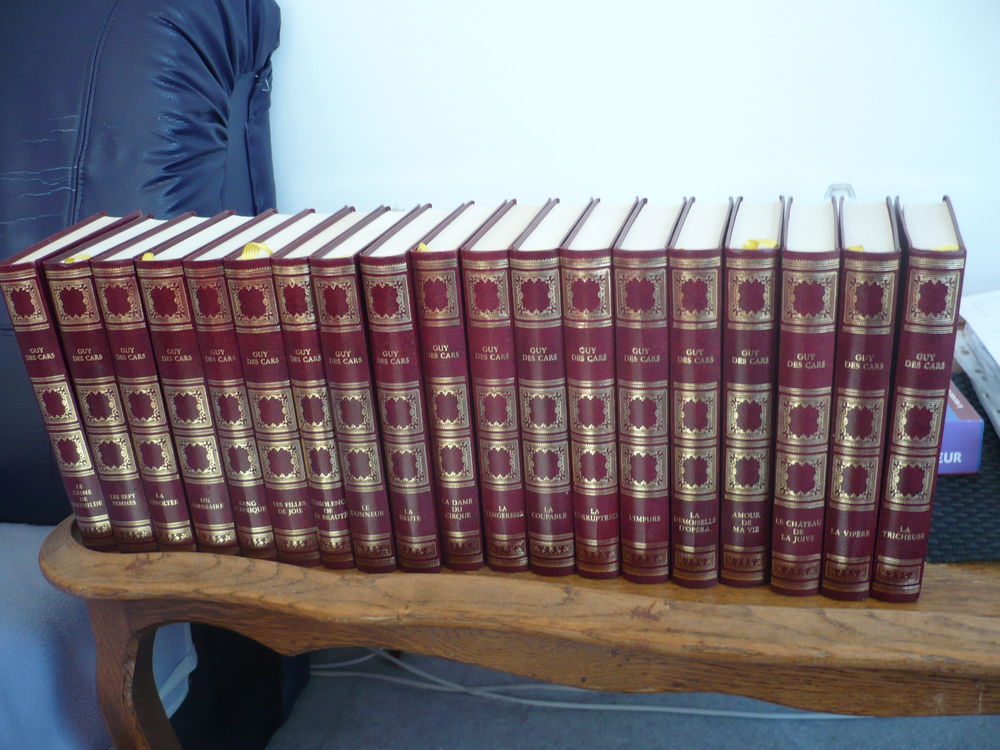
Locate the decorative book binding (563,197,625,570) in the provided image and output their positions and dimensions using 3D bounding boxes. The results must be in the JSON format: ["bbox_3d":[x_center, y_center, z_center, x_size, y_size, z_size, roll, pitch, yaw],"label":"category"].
[{"bbox_3d":[0.069,0.004,0.645,0.028,0.206,0.139,1,21,14],"label":"decorative book binding"}]

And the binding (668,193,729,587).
[{"bbox_3d":[0.127,0.006,0.630,0.027,0.206,0.139,2,21,15],"label":"binding"}]

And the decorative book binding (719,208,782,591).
[{"bbox_3d":[0.158,0.006,0.630,0.028,0.206,0.139,2,22,16],"label":"decorative book binding"}]

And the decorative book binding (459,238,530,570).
[{"bbox_3d":[0.013,0.003,0.647,0.026,0.202,0.136,2,22,14],"label":"decorative book binding"}]

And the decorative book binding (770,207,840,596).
[{"bbox_3d":[0.185,0.009,0.616,0.029,0.206,0.139,3,22,17],"label":"decorative book binding"}]

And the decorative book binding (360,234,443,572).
[{"bbox_3d":[-0.043,0.004,0.652,0.027,0.202,0.136,1,22,14],"label":"decorative book binding"}]

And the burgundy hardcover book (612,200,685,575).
[{"bbox_3d":[0.096,0.005,0.626,0.028,0.202,0.136,2,22,15],"label":"burgundy hardcover book"}]

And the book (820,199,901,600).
[{"bbox_3d":[0.210,0.009,0.595,0.026,0.202,0.136,3,22,17],"label":"book"}]

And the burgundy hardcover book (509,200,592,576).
[{"bbox_3d":[0.040,0.004,0.640,0.027,0.202,0.136,1,22,14],"label":"burgundy hardcover book"}]

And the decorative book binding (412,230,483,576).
[{"bbox_3d":[-0.015,0.003,0.652,0.027,0.202,0.136,1,22,14],"label":"decorative book binding"}]

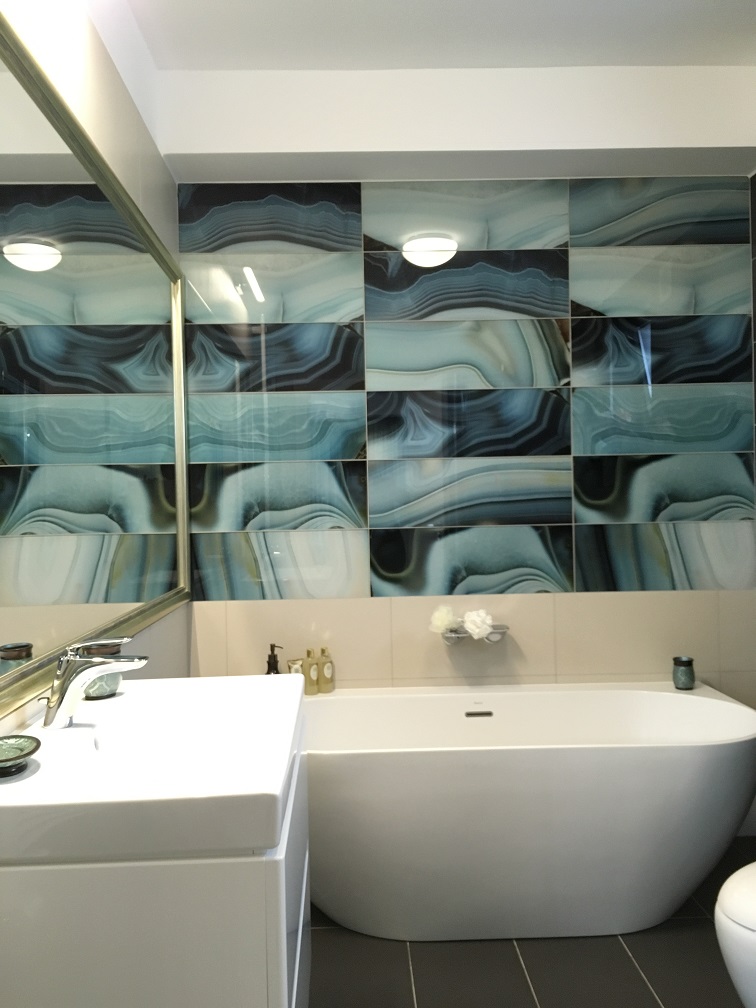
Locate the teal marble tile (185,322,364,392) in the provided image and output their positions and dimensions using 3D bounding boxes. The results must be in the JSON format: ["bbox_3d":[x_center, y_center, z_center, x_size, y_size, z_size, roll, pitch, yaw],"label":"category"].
[{"bbox_3d":[-0.375,-0.533,3.069,0.656,0.250,0.012,-1,0,-1],"label":"teal marble tile"}]

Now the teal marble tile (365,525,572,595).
[{"bbox_3d":[0.345,0.208,3.089,0.750,0.250,0.012,-1,0,-1],"label":"teal marble tile"}]

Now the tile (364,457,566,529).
[{"bbox_3d":[0.340,-0.044,3.088,0.750,0.250,0.012,-1,0,-1],"label":"tile"}]

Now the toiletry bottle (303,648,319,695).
[{"bbox_3d":[-0.236,0.595,3.001,0.048,0.160,0.045,-1,0,-37],"label":"toiletry bottle"}]

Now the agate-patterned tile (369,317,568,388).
[{"bbox_3d":[0.330,-0.544,3.072,0.747,0.249,0.010,-1,1,-1],"label":"agate-patterned tile"}]

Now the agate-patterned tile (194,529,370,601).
[{"bbox_3d":[-0.356,0.224,3.075,0.652,0.249,0.010,-1,1,-1],"label":"agate-patterned tile"}]

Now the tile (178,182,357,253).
[{"bbox_3d":[-0.385,-1.031,3.054,0.658,0.249,0.010,-1,1,-1],"label":"tile"}]

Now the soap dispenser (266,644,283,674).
[{"bbox_3d":[-0.375,0.589,3.009,0.078,0.179,0.078,-1,0,14],"label":"soap dispenser"}]

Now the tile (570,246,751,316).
[{"bbox_3d":[1.036,-0.815,3.102,0.672,0.250,0.012,-1,0,-1],"label":"tile"}]

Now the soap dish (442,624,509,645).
[{"bbox_3d":[0.350,0.469,3.035,0.228,0.045,0.120,-1,1,-1],"label":"soap dish"}]

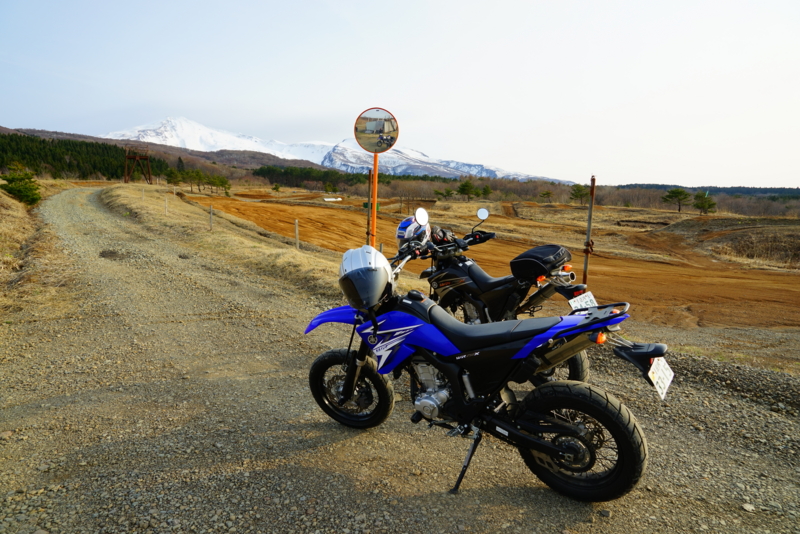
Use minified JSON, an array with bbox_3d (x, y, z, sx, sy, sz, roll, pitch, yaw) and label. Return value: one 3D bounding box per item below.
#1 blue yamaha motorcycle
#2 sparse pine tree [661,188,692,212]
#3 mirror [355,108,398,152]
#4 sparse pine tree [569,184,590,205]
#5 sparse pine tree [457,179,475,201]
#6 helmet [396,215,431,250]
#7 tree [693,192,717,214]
[{"bbox_3d":[0.269,0.473,2.858,2.140,1.320,0.860,5,18,34],"label":"blue yamaha motorcycle"},{"bbox_3d":[39.907,-9.598,77.000,4.470,3.460,4.470,0,8,0],"label":"sparse pine tree"},{"bbox_3d":[-0.428,-2.504,9.800,0.820,0.820,0.130,0,14,-1],"label":"mirror"},{"bbox_3d":[28.420,-11.415,84.000,3.460,3.150,3.460,0,8,0],"label":"sparse pine tree"},{"bbox_3d":[11.640,-13.365,92.000,3.100,3.790,3.100,0,8,0],"label":"sparse pine tree"},{"bbox_3d":[0.115,-0.286,4.550,0.330,0.270,0.260,-7,11,-43],"label":"helmet"},{"bbox_3d":[42.807,-9.068,75.000,3.230,3.370,3.230,0,8,0],"label":"tree"}]

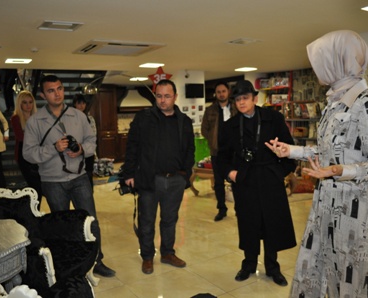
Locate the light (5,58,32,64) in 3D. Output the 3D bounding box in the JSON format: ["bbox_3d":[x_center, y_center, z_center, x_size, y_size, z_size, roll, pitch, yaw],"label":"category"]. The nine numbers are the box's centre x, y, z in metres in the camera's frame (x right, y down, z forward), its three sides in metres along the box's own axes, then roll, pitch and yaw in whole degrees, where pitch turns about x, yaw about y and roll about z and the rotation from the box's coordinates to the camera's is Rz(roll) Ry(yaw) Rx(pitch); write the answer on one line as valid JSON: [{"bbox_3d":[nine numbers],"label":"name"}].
[{"bbox_3d":[-2.542,-1.355,5.734,0.360,0.050,0.360,-5,7,-31],"label":"light"}]

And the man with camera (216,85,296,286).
[{"bbox_3d":[0.623,0.262,3.182,0.660,1.680,0.460,-1,6,13],"label":"man with camera"}]

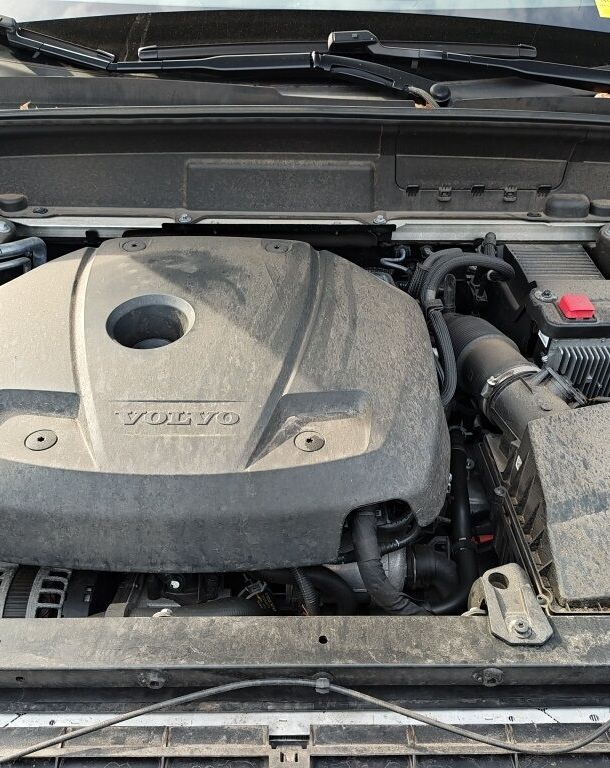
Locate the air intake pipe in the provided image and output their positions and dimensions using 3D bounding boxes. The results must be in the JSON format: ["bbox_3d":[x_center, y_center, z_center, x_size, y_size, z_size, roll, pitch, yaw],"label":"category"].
[{"bbox_3d":[0.277,-0.006,1.024,0.100,0.110,0.240,-9,40,-10],"label":"air intake pipe"}]

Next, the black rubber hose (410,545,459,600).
[{"bbox_3d":[0.172,0.252,0.985,0.066,0.062,0.060,0,39,0],"label":"black rubber hose"}]

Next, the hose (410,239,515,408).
[{"bbox_3d":[0.235,-0.093,1.108,0.150,0.120,0.280,0,39,0],"label":"hose"}]

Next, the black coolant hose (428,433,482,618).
[{"bbox_3d":[0.200,0.191,1.004,0.065,0.130,0.220,0,39,0],"label":"black coolant hose"}]

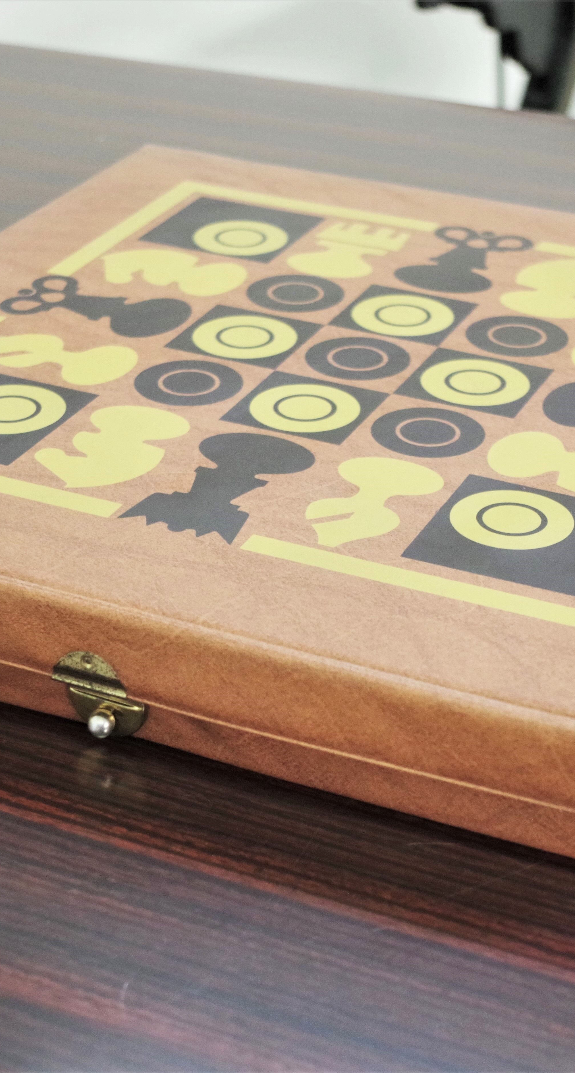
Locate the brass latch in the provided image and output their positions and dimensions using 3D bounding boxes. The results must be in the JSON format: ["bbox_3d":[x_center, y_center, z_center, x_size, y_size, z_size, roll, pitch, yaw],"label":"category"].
[{"bbox_3d":[-0.054,0.046,0.516,0.030,0.025,0.012,13,32,21],"label":"brass latch"}]

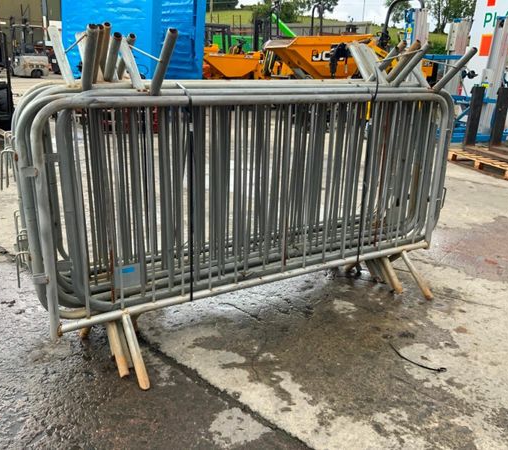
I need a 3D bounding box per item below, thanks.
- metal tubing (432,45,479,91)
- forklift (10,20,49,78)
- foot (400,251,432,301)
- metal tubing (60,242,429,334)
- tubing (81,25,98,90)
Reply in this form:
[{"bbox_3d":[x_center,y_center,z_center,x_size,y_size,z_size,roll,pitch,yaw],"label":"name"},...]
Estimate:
[{"bbox_3d":[1.101,-0.845,2.767,0.039,0.323,0.039,-9,66,-30],"label":"metal tubing"},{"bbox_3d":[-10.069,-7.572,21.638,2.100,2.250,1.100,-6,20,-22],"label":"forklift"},{"bbox_3d":[0.978,0.298,3.022,0.038,0.038,0.318,-9,60,-30],"label":"foot"},{"bbox_3d":[0.154,0.286,2.646,2.240,0.036,0.036,-9,22,-30],"label":"metal tubing"},{"bbox_3d":[-0.604,-0.598,1.833,0.042,0.289,0.042,-9,60,-30],"label":"tubing"}]

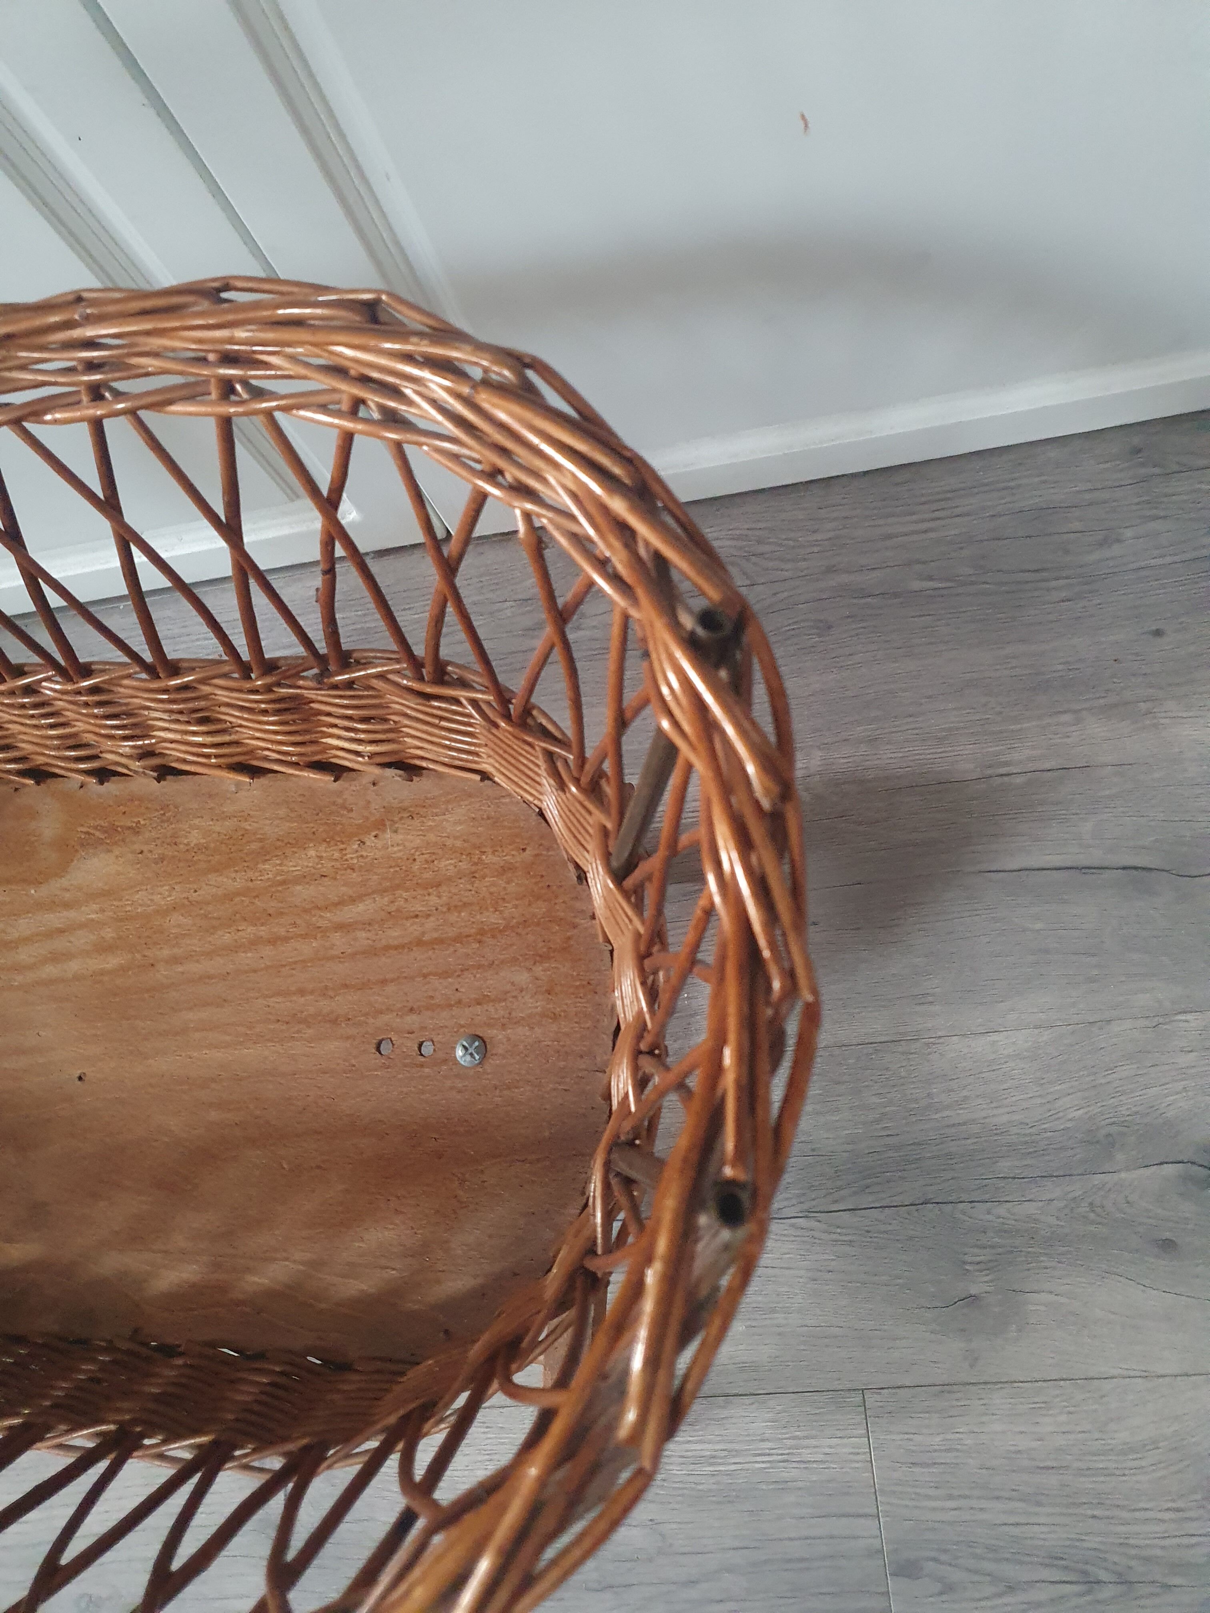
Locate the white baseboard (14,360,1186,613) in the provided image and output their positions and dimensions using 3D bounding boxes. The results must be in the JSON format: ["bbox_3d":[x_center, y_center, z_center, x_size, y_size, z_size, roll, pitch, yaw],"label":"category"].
[{"bbox_3d":[-0.039,-0.229,0.881,0.920,0.050,0.019,-7,71,10],"label":"white baseboard"}]

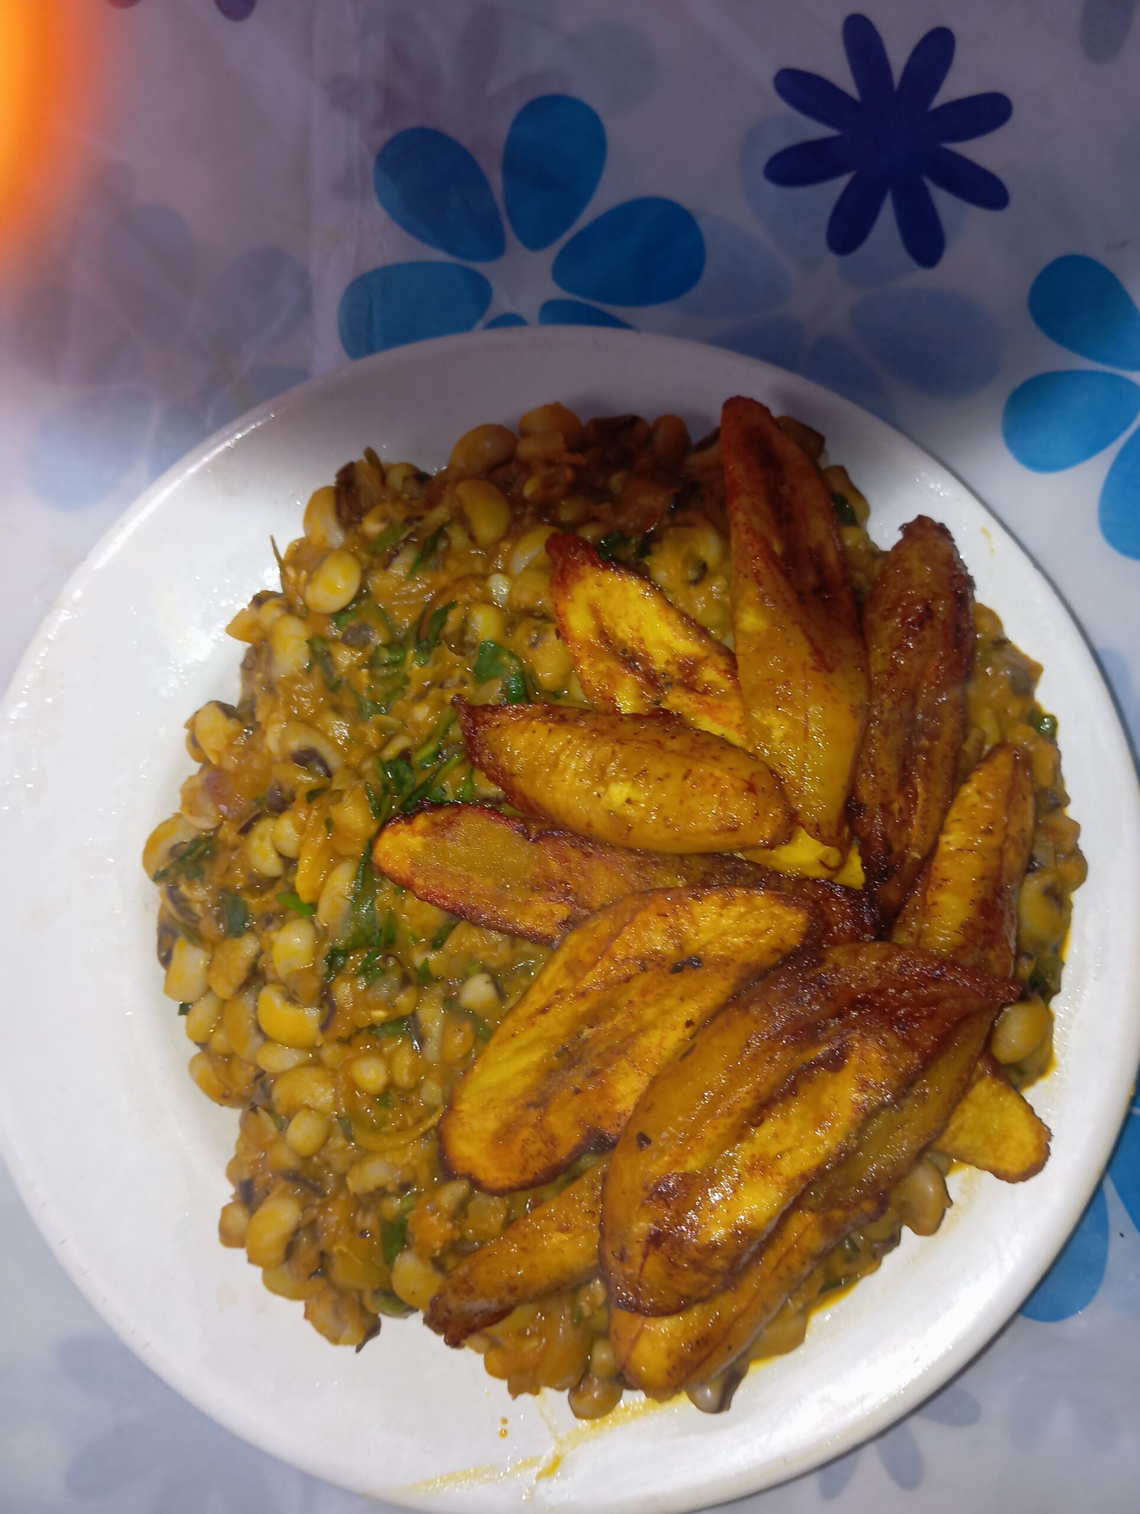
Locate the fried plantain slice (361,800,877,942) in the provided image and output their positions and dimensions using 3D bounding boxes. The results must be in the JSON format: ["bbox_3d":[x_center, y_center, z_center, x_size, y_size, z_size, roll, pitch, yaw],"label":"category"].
[{"bbox_3d":[0.011,0.026,0.240,0.100,0.012,0.023,10,86,-2],"label":"fried plantain slice"}]

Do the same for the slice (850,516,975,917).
[{"bbox_3d":[0.070,-0.009,0.245,0.023,0.016,0.080,6,86,-10],"label":"slice"}]

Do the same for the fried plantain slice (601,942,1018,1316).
[{"bbox_3d":[0.039,0.065,0.229,0.040,0.014,0.094,44,87,-7],"label":"fried plantain slice"}]

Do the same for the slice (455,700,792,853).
[{"bbox_3d":[0.009,0.004,0.231,0.066,0.018,0.025,10,89,-1],"label":"slice"}]

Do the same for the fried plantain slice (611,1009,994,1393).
[{"bbox_3d":[0.046,0.084,0.240,0.101,0.014,0.028,-45,99,-4],"label":"fried plantain slice"}]

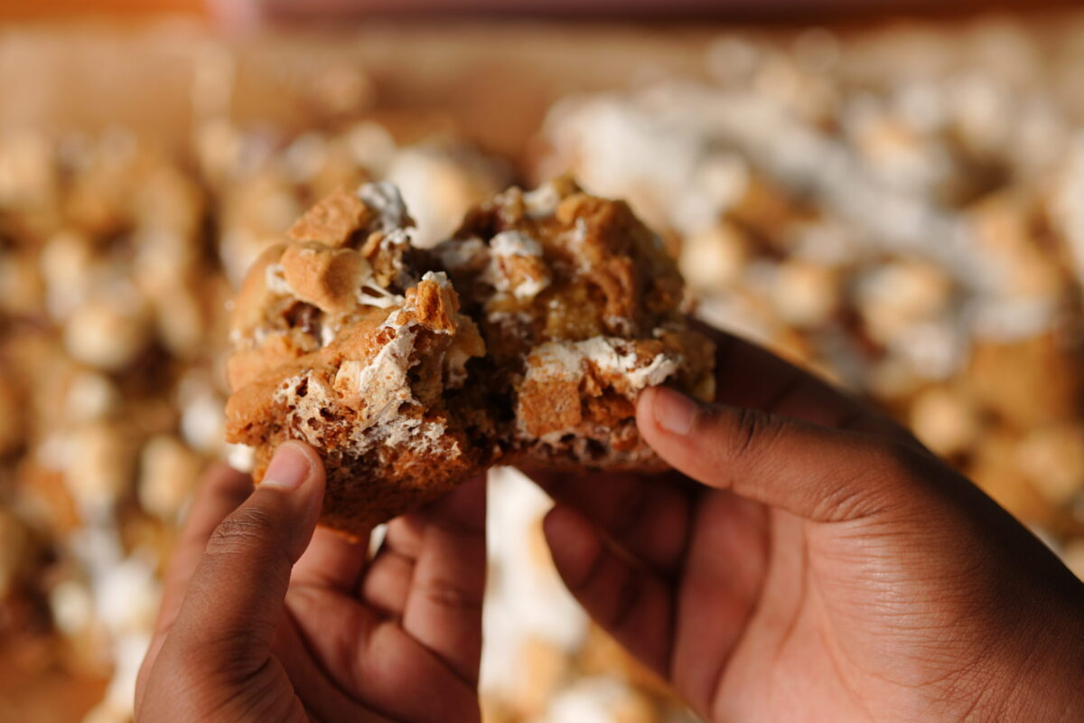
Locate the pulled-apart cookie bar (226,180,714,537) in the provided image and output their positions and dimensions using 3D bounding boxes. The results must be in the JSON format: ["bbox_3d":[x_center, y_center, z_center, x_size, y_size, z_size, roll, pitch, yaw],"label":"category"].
[{"bbox_3d":[-0.018,-0.001,0.632,0.117,0.052,0.074,0,40,0],"label":"pulled-apart cookie bar"}]

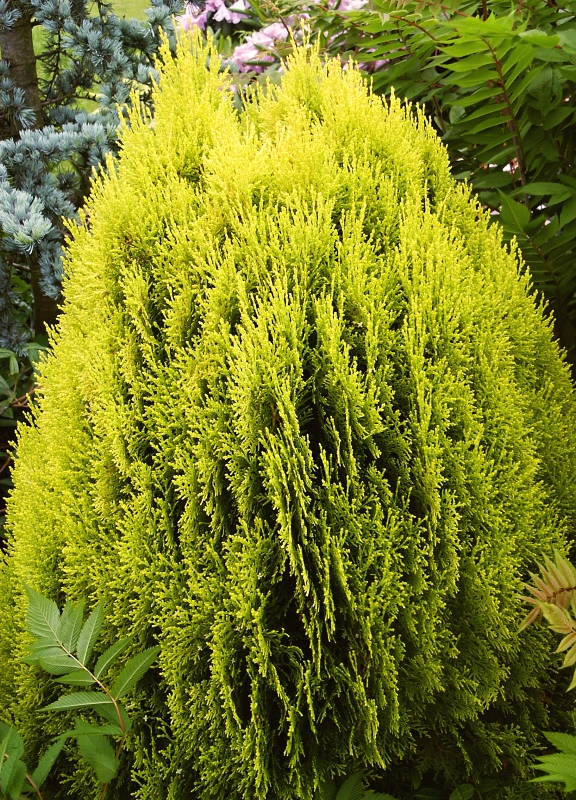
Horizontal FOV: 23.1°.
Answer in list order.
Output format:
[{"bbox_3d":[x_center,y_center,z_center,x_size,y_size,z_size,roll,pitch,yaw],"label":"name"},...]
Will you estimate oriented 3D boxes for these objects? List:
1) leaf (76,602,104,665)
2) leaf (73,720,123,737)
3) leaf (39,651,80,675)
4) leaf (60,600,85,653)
[{"bbox_3d":[-0.203,0.241,1.461,0.018,0.067,0.011,14,-19,-1],"label":"leaf"},{"bbox_3d":[-0.231,0.394,1.690,0.064,0.020,0.017,4,66,-2],"label":"leaf"},{"bbox_3d":[-0.273,0.315,1.690,0.052,0.026,0.016,5,-20,2],"label":"leaf"},{"bbox_3d":[-0.260,0.273,1.700,0.021,0.068,0.014,15,-16,-2],"label":"leaf"}]

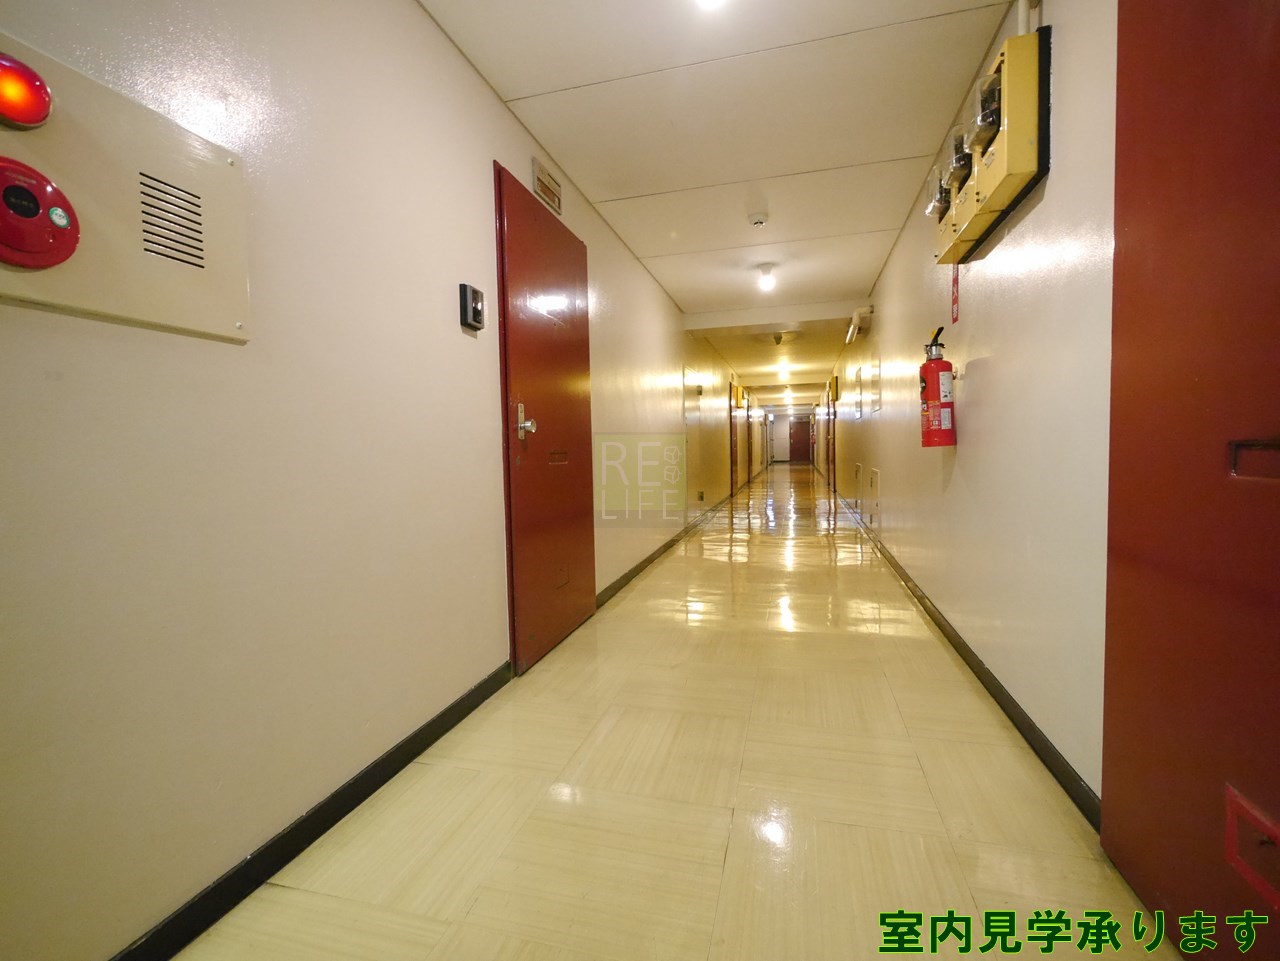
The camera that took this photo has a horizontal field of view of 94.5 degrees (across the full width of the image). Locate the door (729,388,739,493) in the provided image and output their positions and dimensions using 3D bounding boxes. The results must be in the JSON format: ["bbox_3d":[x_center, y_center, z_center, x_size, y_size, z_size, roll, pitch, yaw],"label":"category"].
[{"bbox_3d":[1.559,-0.685,9.863,0.060,1.870,0.900,-1,3,15],"label":"door"}]

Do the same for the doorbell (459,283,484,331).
[{"bbox_3d":[-0.543,-0.559,1.917,0.030,0.124,0.096,-1,3,15],"label":"doorbell"}]

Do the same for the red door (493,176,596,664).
[{"bbox_3d":[-0.390,-0.231,2.581,0.060,1.860,0.880,-1,3,15],"label":"red door"}]

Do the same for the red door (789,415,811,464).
[{"bbox_3d":[7.114,-1.740,26.300,0.900,1.870,0.060,-1,3,15],"label":"red door"}]

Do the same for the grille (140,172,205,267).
[{"bbox_3d":[-0.764,-0.422,0.969,0.010,0.119,0.098,-1,3,15],"label":"grille"}]

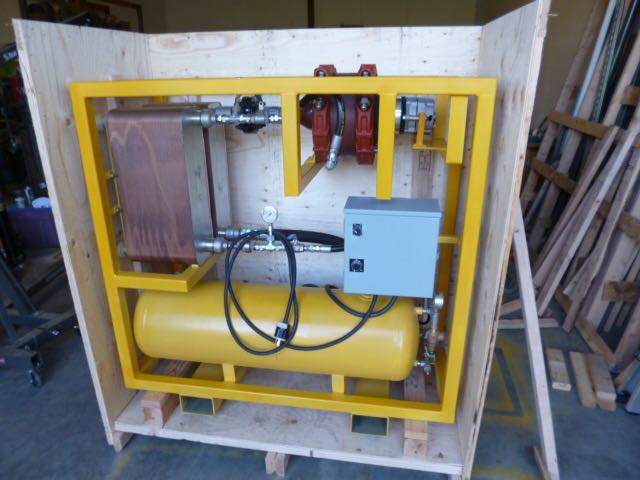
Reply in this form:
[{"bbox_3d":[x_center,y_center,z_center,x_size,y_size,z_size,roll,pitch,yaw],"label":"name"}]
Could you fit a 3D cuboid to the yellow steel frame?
[{"bbox_3d":[-0.125,-0.011,1.984,1.480,1.338,0.613,3,20,9],"label":"yellow steel frame"}]

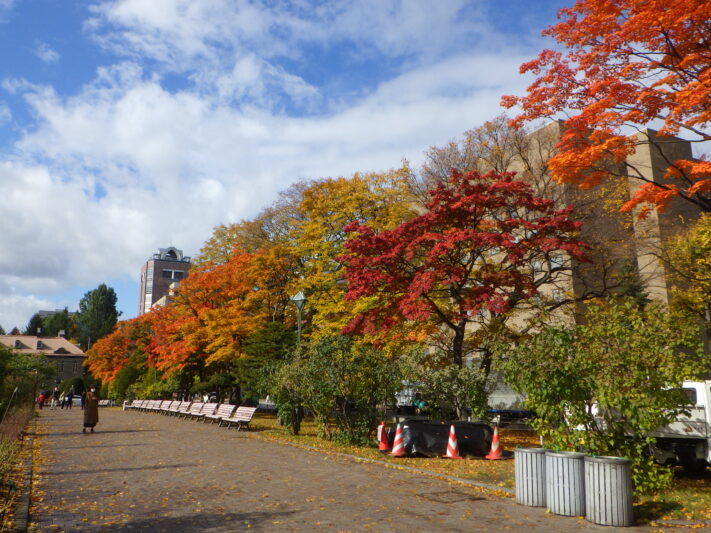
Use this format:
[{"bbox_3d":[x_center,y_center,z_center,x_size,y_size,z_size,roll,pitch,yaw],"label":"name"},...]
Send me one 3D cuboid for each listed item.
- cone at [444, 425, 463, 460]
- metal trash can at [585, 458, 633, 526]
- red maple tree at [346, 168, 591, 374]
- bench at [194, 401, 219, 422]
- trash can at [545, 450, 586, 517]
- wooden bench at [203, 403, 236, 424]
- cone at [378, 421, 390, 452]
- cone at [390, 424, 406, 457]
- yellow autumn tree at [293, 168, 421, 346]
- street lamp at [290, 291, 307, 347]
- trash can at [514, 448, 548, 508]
[{"bbox_3d":[2.119,3.814,12.542,0.380,0.700,0.380,0,-12,0],"label":"cone"},{"bbox_3d":[2.982,2.635,6.780,0.490,0.710,0.490,0,-12,0],"label":"metal trash can"},{"bbox_3d":[3.140,0.983,17.840,7.300,8.300,6.900,-2,-12,9],"label":"red maple tree"},{"bbox_3d":[-6.711,6.371,25.238,0.750,0.770,1.950,6,-13,-28],"label":"bench"},{"bbox_3d":[2.600,2.681,7.141,0.520,0.690,0.520,-4,-12,18],"label":"trash can"},{"bbox_3d":[-5.750,6.356,24.525,0.700,0.820,2.050,6,-14,-28],"label":"wooden bench"},{"bbox_3d":[0.702,4.048,13.715,0.360,0.700,0.360,6,-13,-28],"label":"cone"},{"bbox_3d":[0.928,3.848,12.786,0.380,0.700,0.380,0,-12,0],"label":"cone"},{"bbox_3d":[0.047,1.218,27.346,7.000,12.053,7.000,0,-12,0],"label":"yellow autumn tree"},{"bbox_3d":[-2.010,3.379,20.751,0.480,5.018,0.480,6,-14,-28],"label":"street lamp"},{"bbox_3d":[2.459,2.865,7.855,0.490,0.710,0.490,0,-12,0],"label":"trash can"}]

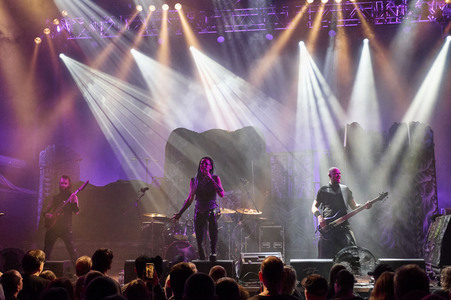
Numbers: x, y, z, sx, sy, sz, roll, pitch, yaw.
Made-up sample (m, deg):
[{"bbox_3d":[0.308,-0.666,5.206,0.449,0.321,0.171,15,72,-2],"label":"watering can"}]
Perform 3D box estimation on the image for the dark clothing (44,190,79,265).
[{"bbox_3d":[-2.655,1.319,7.700,0.580,1.360,0.420,2,-9,-11],"label":"dark clothing"}]

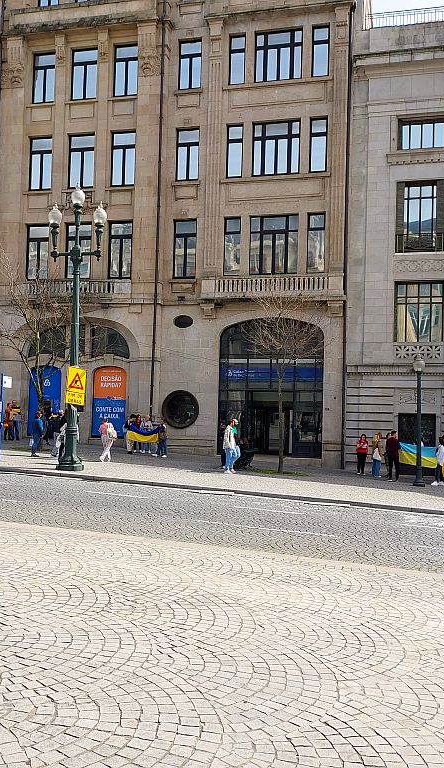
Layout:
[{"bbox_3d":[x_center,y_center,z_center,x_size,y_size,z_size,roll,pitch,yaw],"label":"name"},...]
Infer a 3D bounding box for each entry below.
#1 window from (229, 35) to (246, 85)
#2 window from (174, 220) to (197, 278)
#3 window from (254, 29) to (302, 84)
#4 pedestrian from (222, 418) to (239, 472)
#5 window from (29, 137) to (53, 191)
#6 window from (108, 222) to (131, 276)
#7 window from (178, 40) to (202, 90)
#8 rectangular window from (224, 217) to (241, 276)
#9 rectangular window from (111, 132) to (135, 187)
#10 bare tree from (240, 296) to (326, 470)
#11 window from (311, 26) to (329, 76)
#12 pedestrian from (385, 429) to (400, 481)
[{"bbox_3d":[0.716,-14.358,36.757,0.719,2.194,0.200,1,-3,15],"label":"window"},{"bbox_3d":[-1.561,-5.713,35.137,1.005,2.523,0.200,1,-2,14],"label":"window"},{"bbox_3d":[2.584,-14.982,37.758,2.193,2.385,0.200,1,-3,16],"label":"window"},{"bbox_3d":[0.285,2.033,27.222,0.550,1.778,0.500,1,-2,14],"label":"pedestrian"},{"bbox_3d":[-8.351,-10.176,38.288,1.149,2.475,0.200,1,-3,16],"label":"window"},{"bbox_3d":[-4.385,-5.802,35.867,1.064,2.512,0.200,1,-2,14],"label":"window"},{"bbox_3d":[-1.407,-14.370,37.335,1.037,2.229,0.200,1,-3,15],"label":"window"},{"bbox_3d":[0.442,-5.734,34.624,0.714,2.474,0.200,1,-2,14],"label":"rectangular window"},{"bbox_3d":[-4.707,-10.767,39.591,1.193,2.691,0.200,1,-3,16],"label":"rectangular window"},{"bbox_3d":[2.072,-0.087,28.618,3.100,6.300,3.000,1,-3,16],"label":"bare tree"},{"bbox_3d":[4.137,-13.996,34.877,0.726,2.160,0.200,1,-3,16],"label":"window"},{"bbox_3d":[6.050,2.549,29.232,0.520,1.778,0.380,0,-3,36],"label":"pedestrian"}]

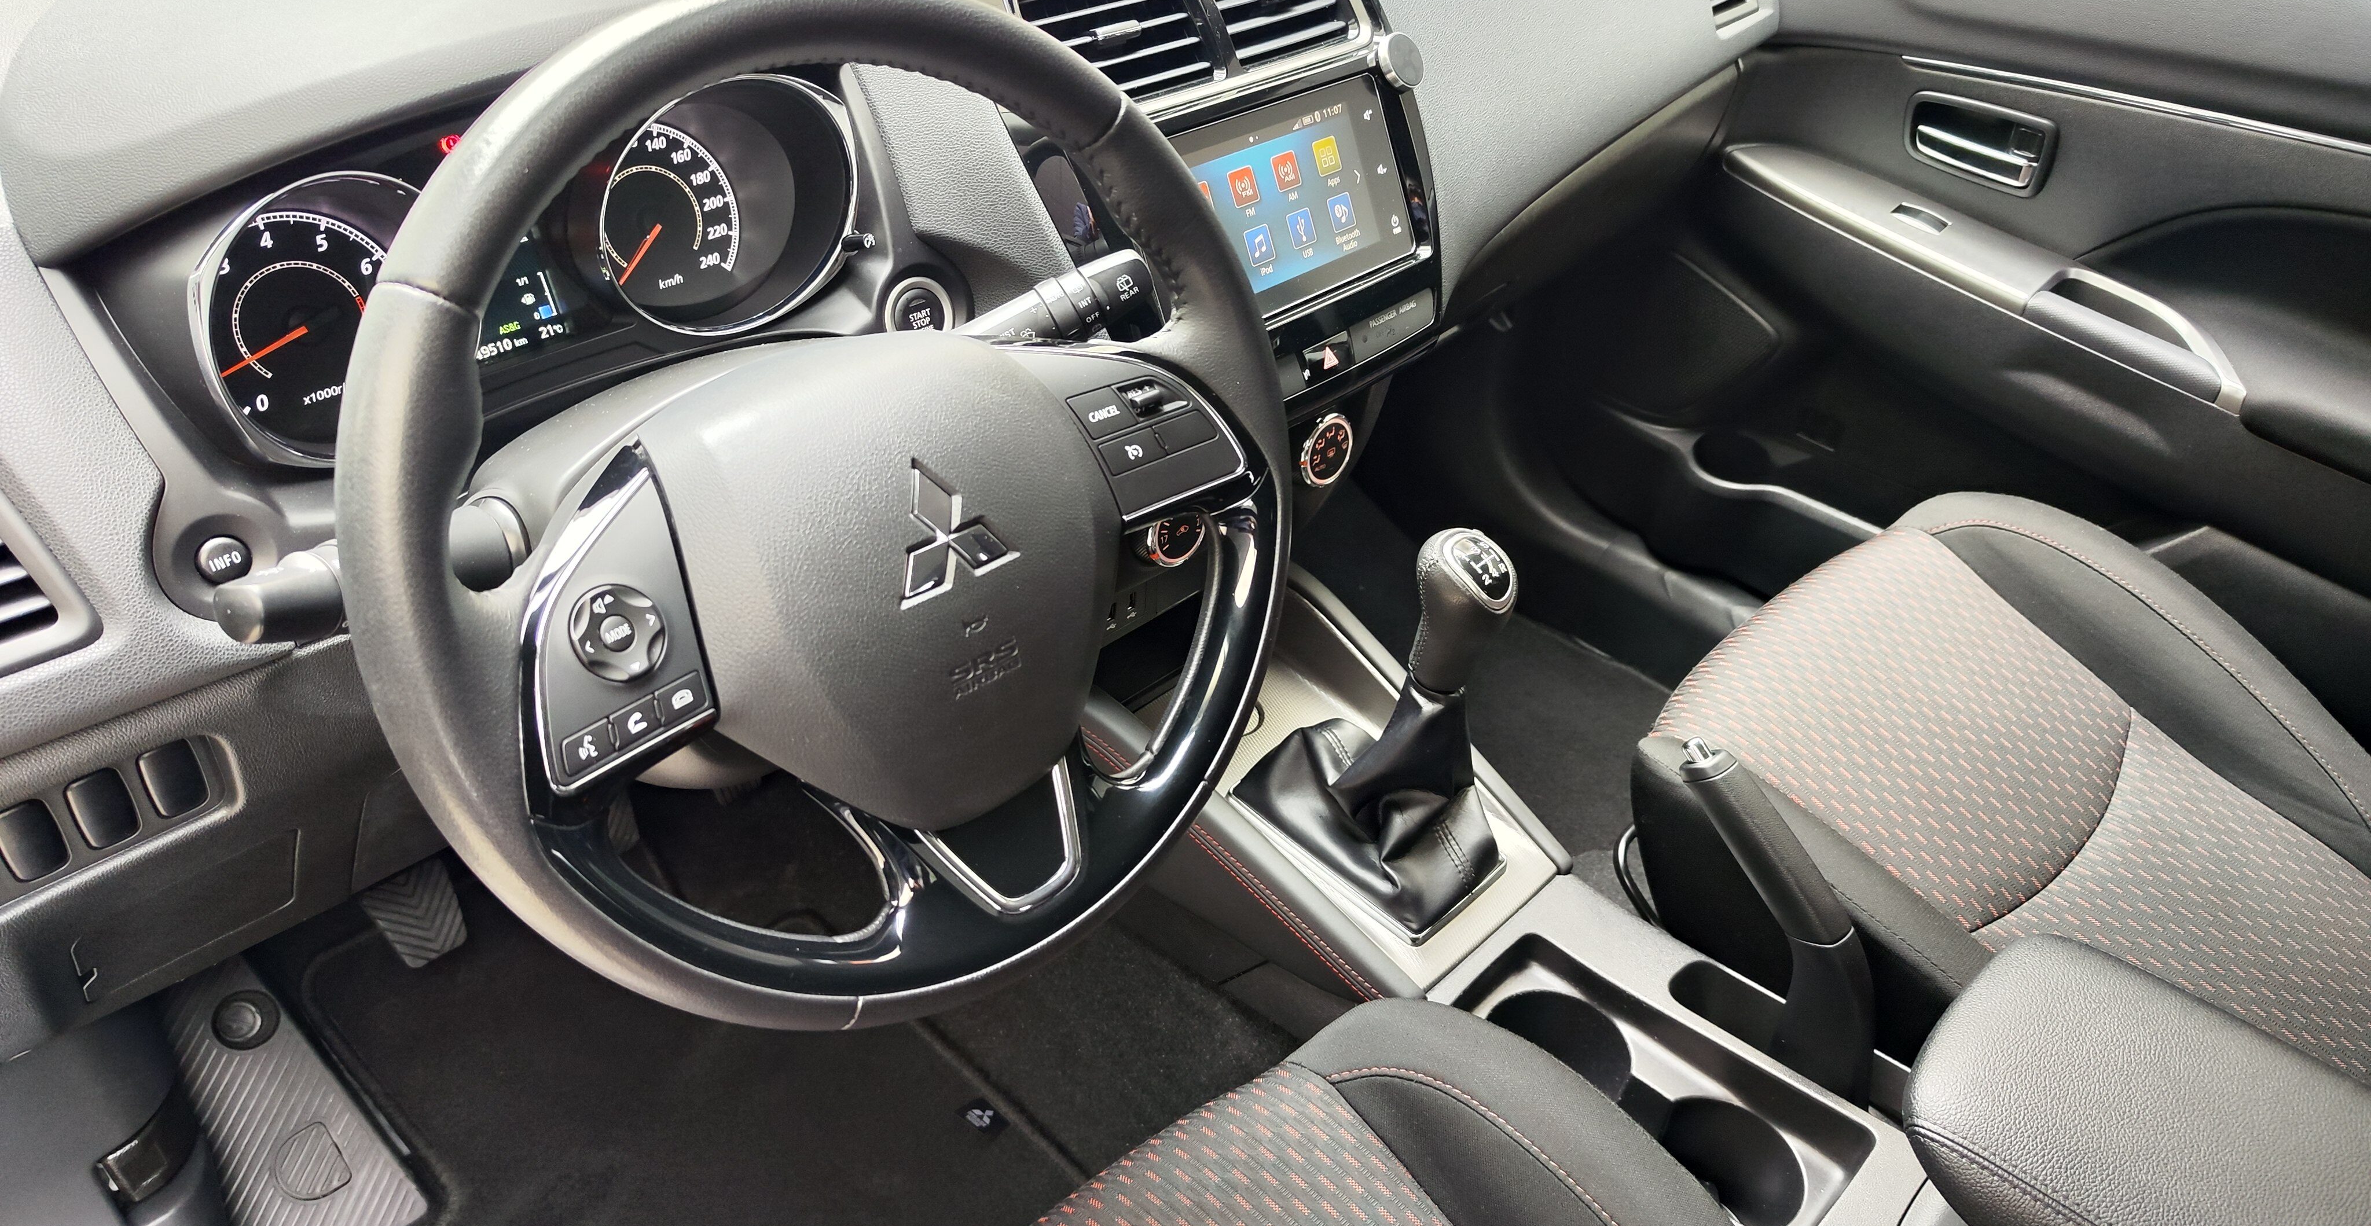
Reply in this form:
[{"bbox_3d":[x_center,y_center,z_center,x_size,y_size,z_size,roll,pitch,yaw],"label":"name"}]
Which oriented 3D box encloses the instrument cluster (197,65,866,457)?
[{"bbox_3d":[-0.271,-0.157,0.688,0.060,0.122,0.287,23,40,39],"label":"instrument cluster"}]

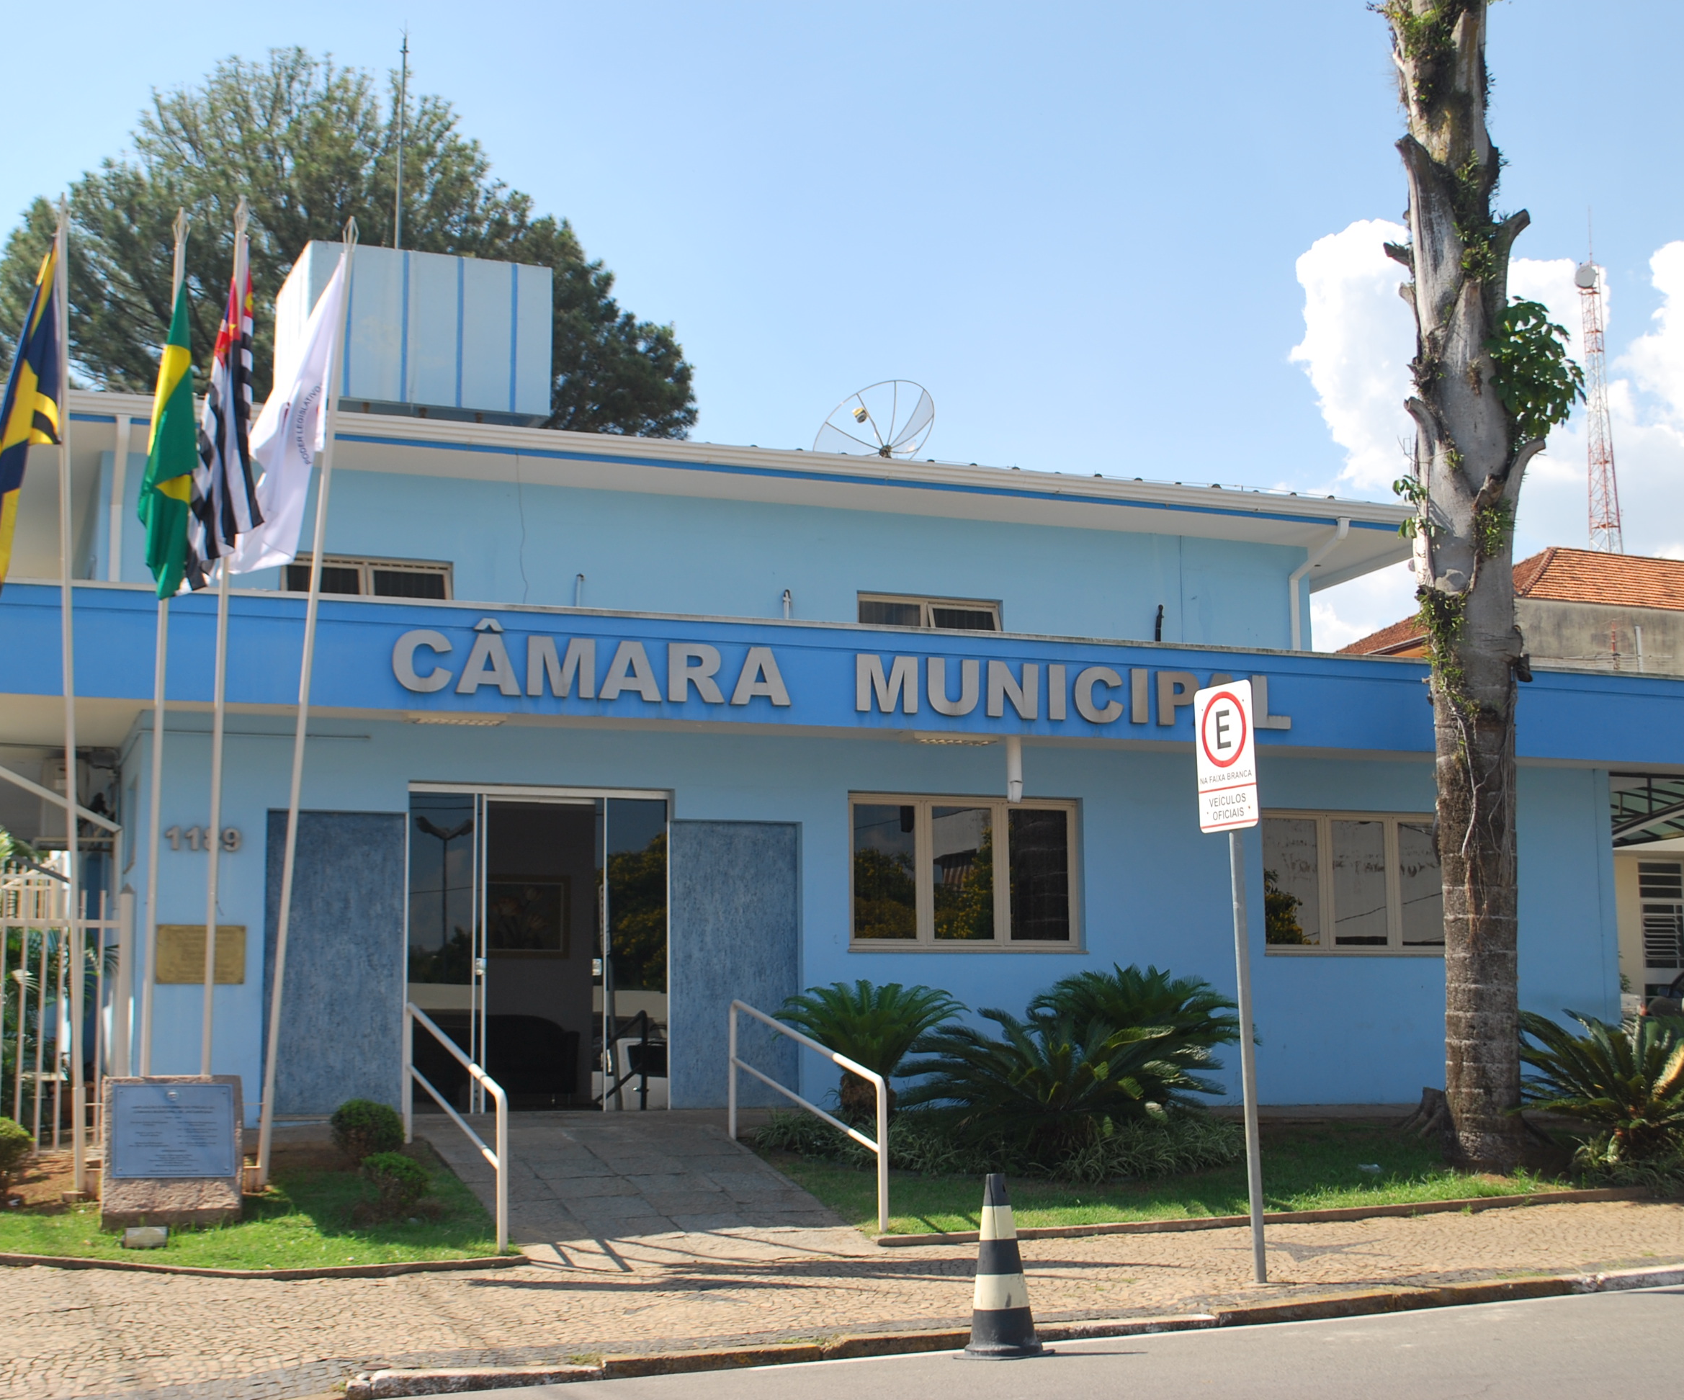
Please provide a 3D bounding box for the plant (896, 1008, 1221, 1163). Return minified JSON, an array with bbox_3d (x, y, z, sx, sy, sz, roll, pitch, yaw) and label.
[{"bbox_3d":[1.428,2.521,14.809,1.974,1.013,1.848,0,-8,0],"label":"plant"}]

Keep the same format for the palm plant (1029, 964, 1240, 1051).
[{"bbox_3d":[2.011,2.370,15.567,1.384,1.109,1.354,3,-9,-19],"label":"palm plant"}]

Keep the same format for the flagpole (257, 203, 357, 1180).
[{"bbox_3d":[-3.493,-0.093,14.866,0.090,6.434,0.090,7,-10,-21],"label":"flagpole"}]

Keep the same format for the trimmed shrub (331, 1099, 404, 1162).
[{"bbox_3d":[-2.974,2.704,14.200,0.450,0.410,0.450,3,-9,-21],"label":"trimmed shrub"}]

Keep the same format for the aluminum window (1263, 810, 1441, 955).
[{"bbox_3d":[3.955,1.401,17.322,1.670,1.100,0.100,3,-9,-19],"label":"aluminum window"}]

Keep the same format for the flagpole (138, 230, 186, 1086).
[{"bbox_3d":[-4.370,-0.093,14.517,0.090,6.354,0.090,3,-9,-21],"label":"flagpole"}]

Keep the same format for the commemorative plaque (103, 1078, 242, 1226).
[{"bbox_3d":[-4.014,2.679,13.541,0.800,0.840,0.450,2,-9,-18],"label":"commemorative plaque"}]

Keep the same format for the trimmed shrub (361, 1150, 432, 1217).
[{"bbox_3d":[-2.485,2.695,12.625,0.400,0.373,0.400,3,-9,-19],"label":"trimmed shrub"}]

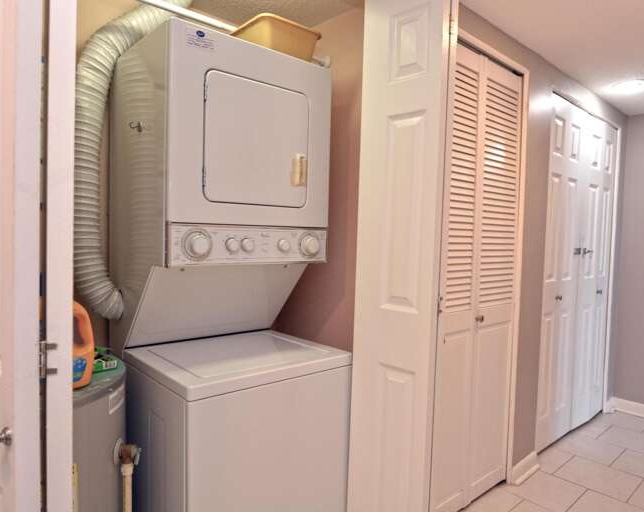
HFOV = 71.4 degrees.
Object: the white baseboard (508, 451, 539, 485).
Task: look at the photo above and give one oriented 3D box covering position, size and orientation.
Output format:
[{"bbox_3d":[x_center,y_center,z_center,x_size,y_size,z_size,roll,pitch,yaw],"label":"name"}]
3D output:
[{"bbox_3d":[1.105,1.122,2.393,0.303,0.090,0.030,-1,3,-42],"label":"white baseboard"}]

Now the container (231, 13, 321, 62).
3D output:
[{"bbox_3d":[-0.207,-0.752,1.708,0.265,0.150,0.320,-1,3,-42],"label":"container"}]

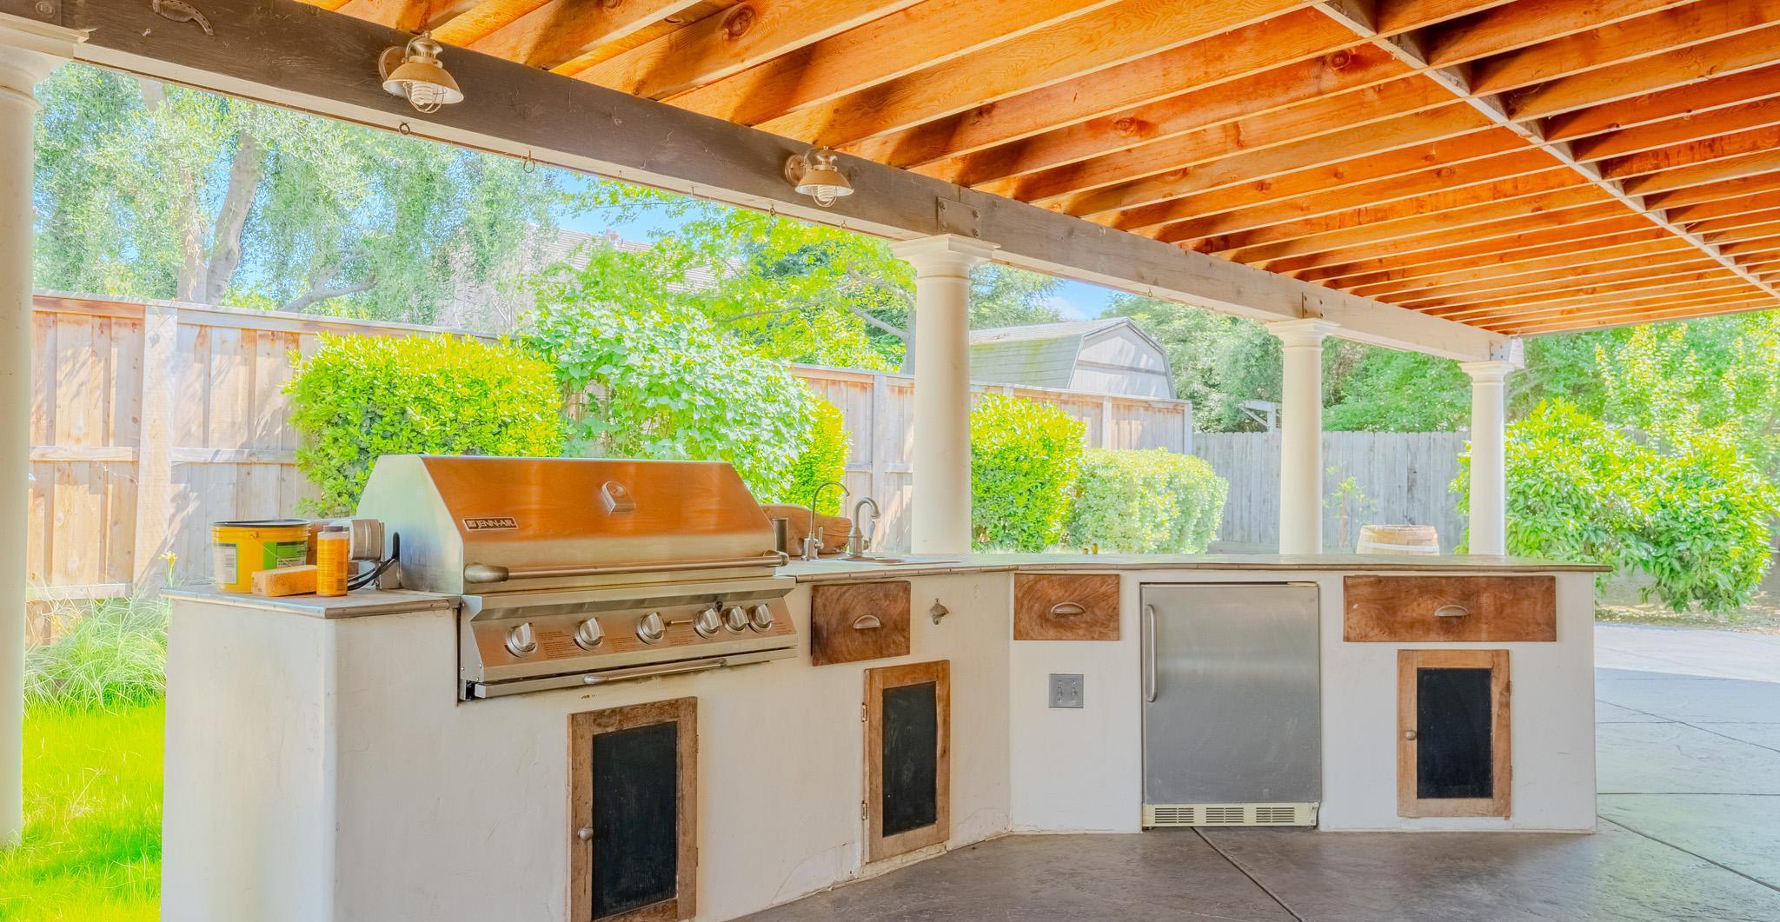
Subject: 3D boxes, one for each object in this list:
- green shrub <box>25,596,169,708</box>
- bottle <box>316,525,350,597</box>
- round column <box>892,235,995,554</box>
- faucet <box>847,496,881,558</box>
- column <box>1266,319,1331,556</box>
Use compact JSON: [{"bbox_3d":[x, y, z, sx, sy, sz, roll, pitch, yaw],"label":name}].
[{"bbox_3d":[-4.421,1.009,7.401,0.800,0.640,0.950,-1,-2,42],"label":"green shrub"},{"bbox_3d":[-1.263,0.222,3.034,0.069,0.160,0.069,1,-2,-20],"label":"bottle"},{"bbox_3d":[0.301,0.045,7.508,0.420,2.559,0.420,-1,-2,42],"label":"round column"},{"bbox_3d":[-0.094,0.247,4.927,0.150,0.215,0.100,-1,-2,37],"label":"faucet"},{"bbox_3d":[2.605,0.237,8.465,0.315,2.262,0.315,-1,-2,42],"label":"column"}]

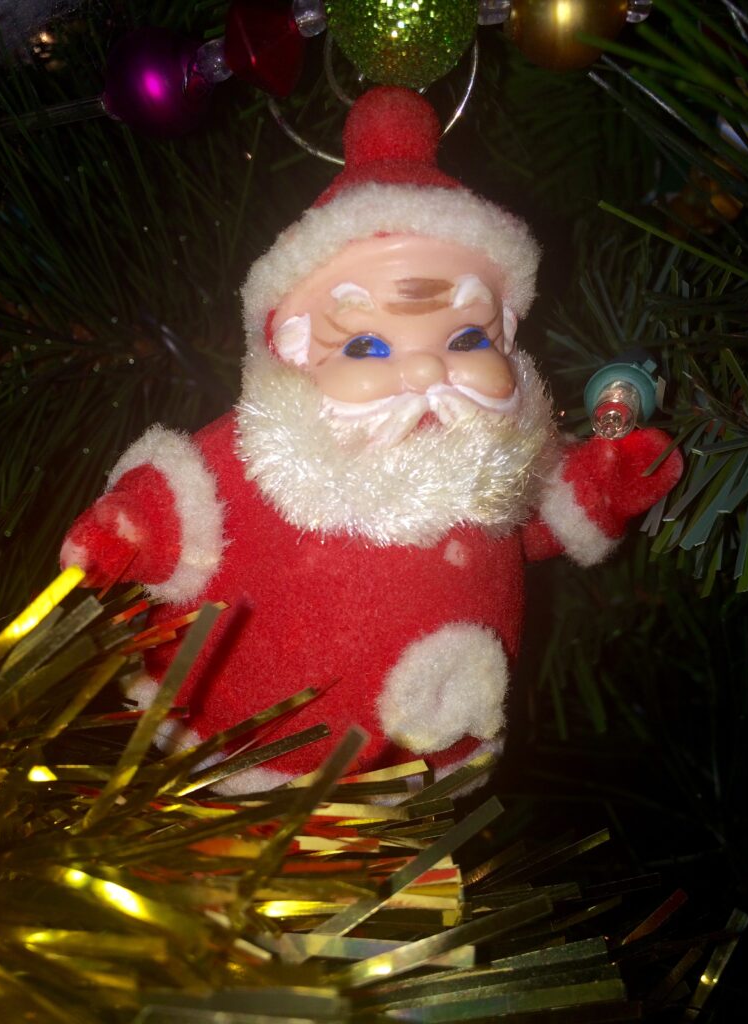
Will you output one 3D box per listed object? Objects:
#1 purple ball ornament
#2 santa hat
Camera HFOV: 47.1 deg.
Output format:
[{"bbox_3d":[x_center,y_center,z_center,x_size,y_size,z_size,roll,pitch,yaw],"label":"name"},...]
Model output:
[{"bbox_3d":[-0.037,-0.072,0.145,0.018,0.018,0.018,0,3,0],"label":"purple ball ornament"},{"bbox_3d":[0.003,-0.048,0.143,0.047,0.041,0.045,-1,3,-14],"label":"santa hat"}]

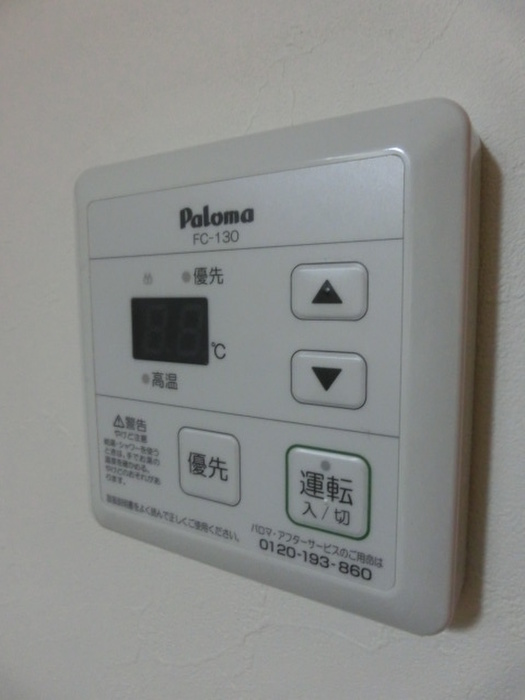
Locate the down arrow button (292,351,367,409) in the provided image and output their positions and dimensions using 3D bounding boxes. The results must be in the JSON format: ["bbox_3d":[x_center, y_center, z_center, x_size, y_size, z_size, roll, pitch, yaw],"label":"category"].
[{"bbox_3d":[0.015,0.007,0.115,0.019,0.013,0.003,3,8,31],"label":"down arrow button"}]

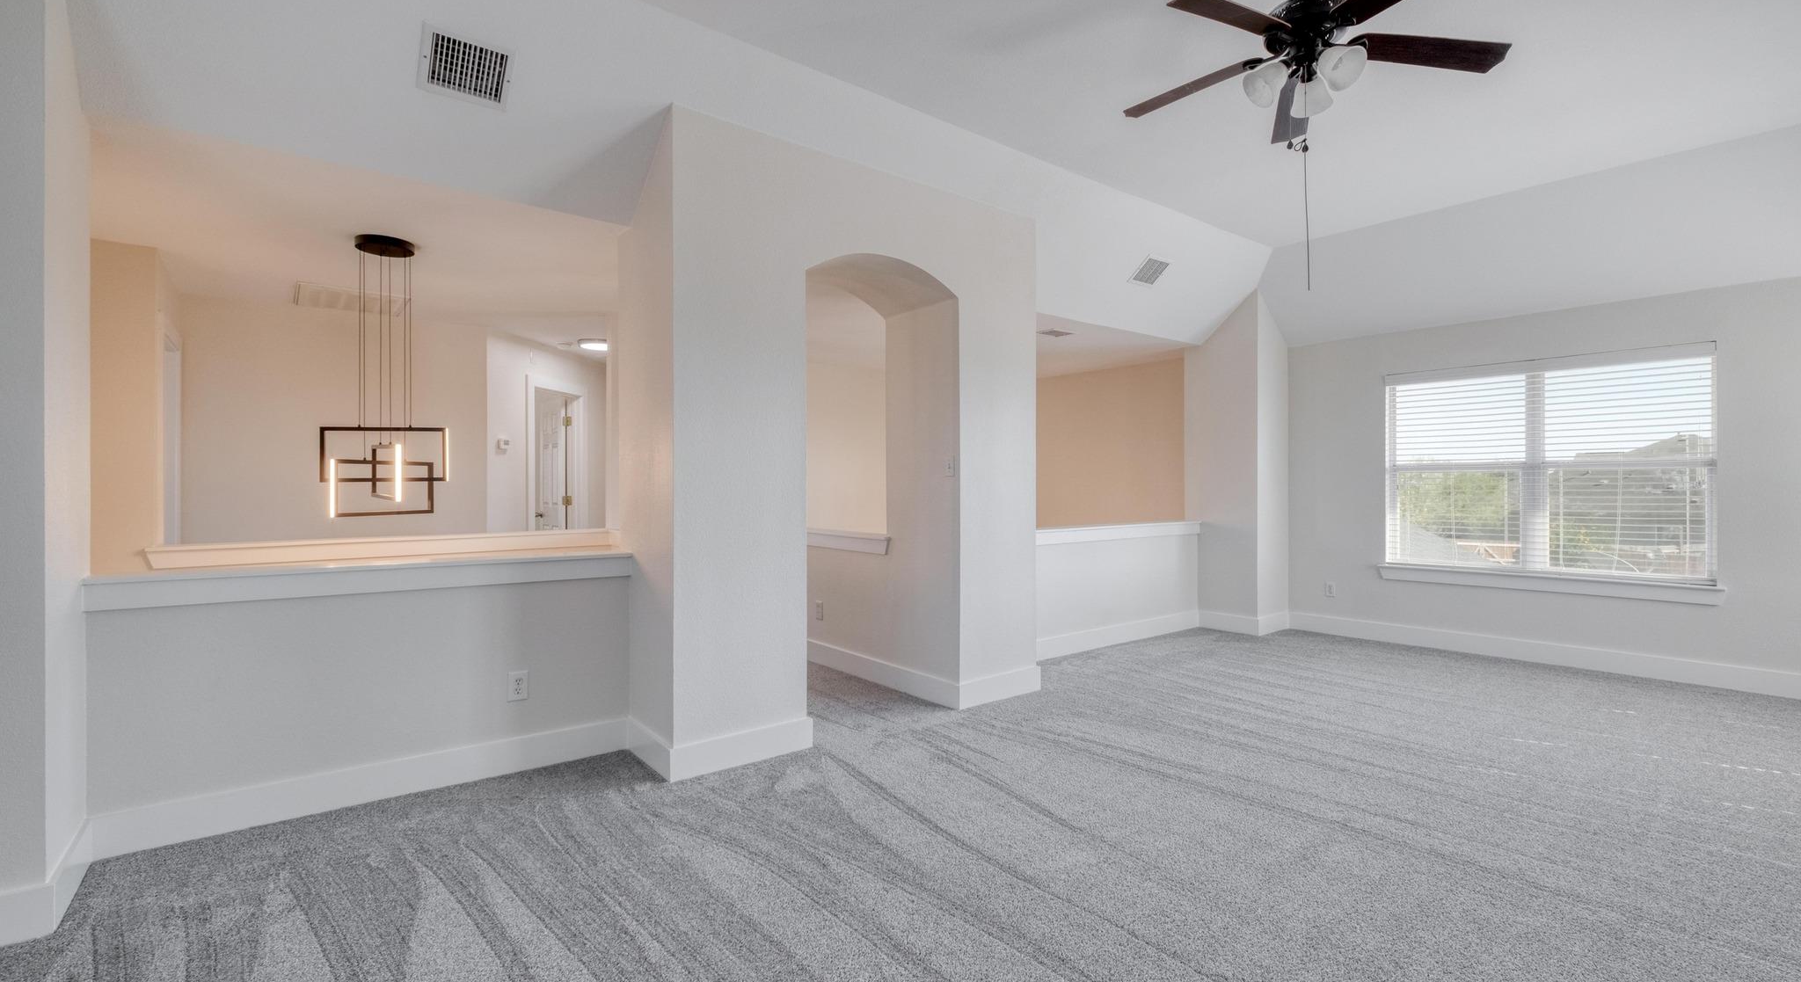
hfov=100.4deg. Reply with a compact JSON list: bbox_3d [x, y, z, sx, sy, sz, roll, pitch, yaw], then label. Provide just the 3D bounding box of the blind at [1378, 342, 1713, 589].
[{"bbox_3d":[4.496,-0.177,5.365,0.068,1.509,1.830,0,0,-38],"label":"blind"}]

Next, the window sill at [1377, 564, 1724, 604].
[{"bbox_3d":[4.487,0.657,5.354,0.111,0.106,1.904,0,0,-38],"label":"window sill"}]

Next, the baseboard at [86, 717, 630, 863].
[{"bbox_3d":[-2.005,1.167,3.056,1.784,0.148,0.025,0,0,-38],"label":"baseboard"}]

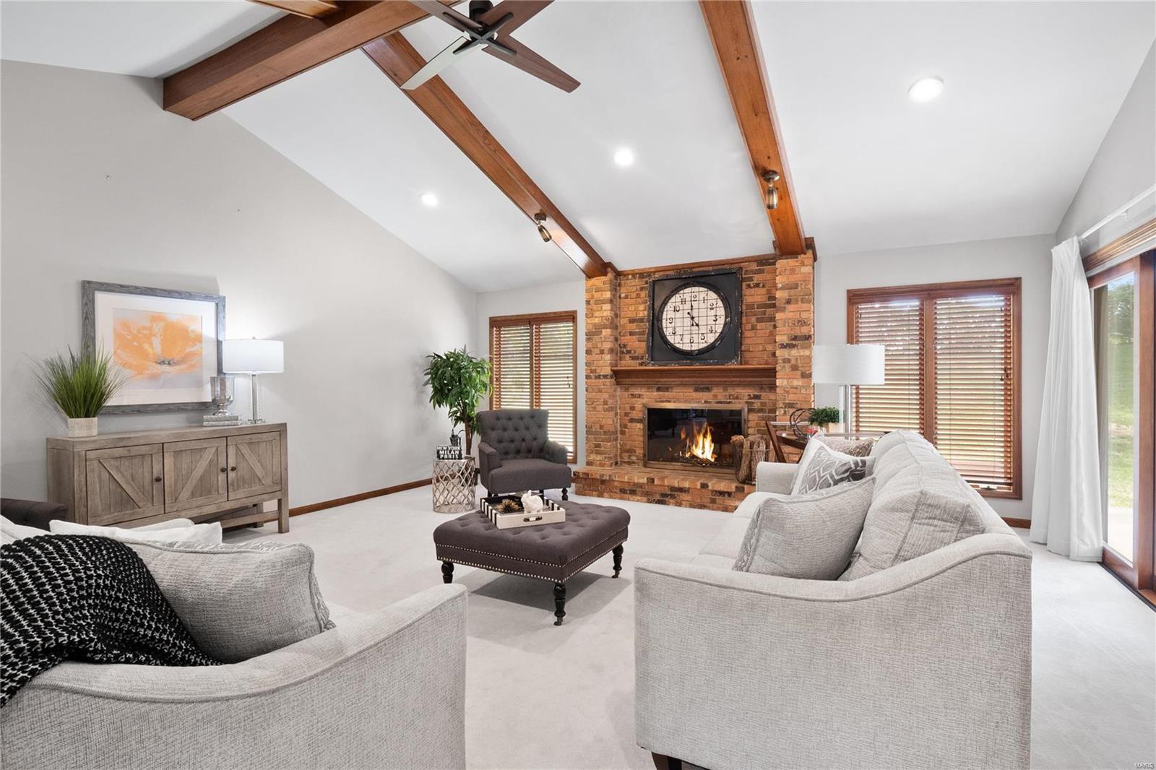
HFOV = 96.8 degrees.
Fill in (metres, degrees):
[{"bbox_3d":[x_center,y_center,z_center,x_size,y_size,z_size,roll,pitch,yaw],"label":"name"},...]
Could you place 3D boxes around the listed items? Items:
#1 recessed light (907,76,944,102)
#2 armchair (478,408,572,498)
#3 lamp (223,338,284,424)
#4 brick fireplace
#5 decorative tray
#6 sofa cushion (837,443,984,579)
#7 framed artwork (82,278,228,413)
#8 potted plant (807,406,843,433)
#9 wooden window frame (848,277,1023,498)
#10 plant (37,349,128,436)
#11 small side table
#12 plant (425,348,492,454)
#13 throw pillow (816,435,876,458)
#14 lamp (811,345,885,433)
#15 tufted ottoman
[{"bbox_3d":[2.102,-1.789,3.103,0.178,0.030,0.178,0,-18,29],"label":"recessed light"},{"bbox_3d":[-0.595,0.724,5.474,0.800,0.910,0.820,-1,1,-19],"label":"armchair"},{"bbox_3d":[-2.626,-0.015,4.160,0.420,0.690,0.420,0,1,28],"label":"lamp"},{"bbox_3d":[1.092,-0.040,5.182,2.330,2.420,0.600,0,1,28],"label":"brick fireplace"},{"bbox_3d":[-0.329,0.742,3.041,0.385,0.070,0.445,0,0,-22],"label":"decorative tray"},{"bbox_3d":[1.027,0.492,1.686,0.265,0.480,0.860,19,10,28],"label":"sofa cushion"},{"bbox_3d":[-3.037,-0.248,3.750,0.040,0.885,0.865,0,0,29],"label":"framed artwork"},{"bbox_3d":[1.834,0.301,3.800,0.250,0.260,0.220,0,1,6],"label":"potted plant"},{"bbox_3d":[3.090,0.028,4.517,1.275,1.835,0.090,0,0,29],"label":"wooden window frame"},{"bbox_3d":[-3.053,0.042,3.178,0.460,0.550,0.510,0,0,29],"label":"plant"},{"bbox_3d":[-1.189,0.950,4.938,0.395,0.465,0.395,0,0,0],"label":"small side table"},{"bbox_3d":[-1.398,0.379,6.000,0.780,1.610,0.720,0,1,28],"label":"plant"},{"bbox_3d":[1.703,0.548,3.300,0.440,0.430,0.160,0,-14,34],"label":"throw pillow"},{"bbox_3d":[1.902,0.083,3.600,0.445,0.720,0.445,0,1,28],"label":"lamp"},{"bbox_3d":[-0.244,0.982,3.041,0.845,0.420,0.815,0,0,29],"label":"tufted ottoman"}]

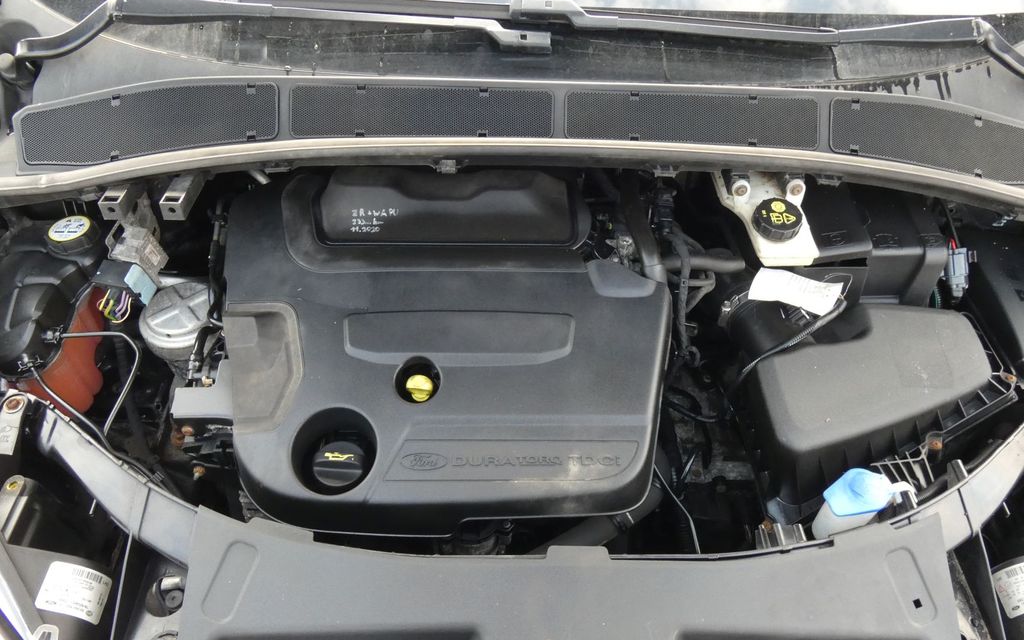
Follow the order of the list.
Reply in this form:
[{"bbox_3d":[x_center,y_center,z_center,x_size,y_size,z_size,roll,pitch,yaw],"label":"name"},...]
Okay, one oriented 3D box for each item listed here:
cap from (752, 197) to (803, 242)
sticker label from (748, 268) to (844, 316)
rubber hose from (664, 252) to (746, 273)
[{"bbox_3d":[0.342,-0.130,0.880,0.059,0.021,0.059,-1,53,1],"label":"cap"},{"bbox_3d":[0.348,-0.034,0.837,0.096,0.012,0.051,13,67,18],"label":"sticker label"},{"bbox_3d":[0.279,-0.081,0.980,0.118,0.021,0.021,-1,53,1],"label":"rubber hose"}]

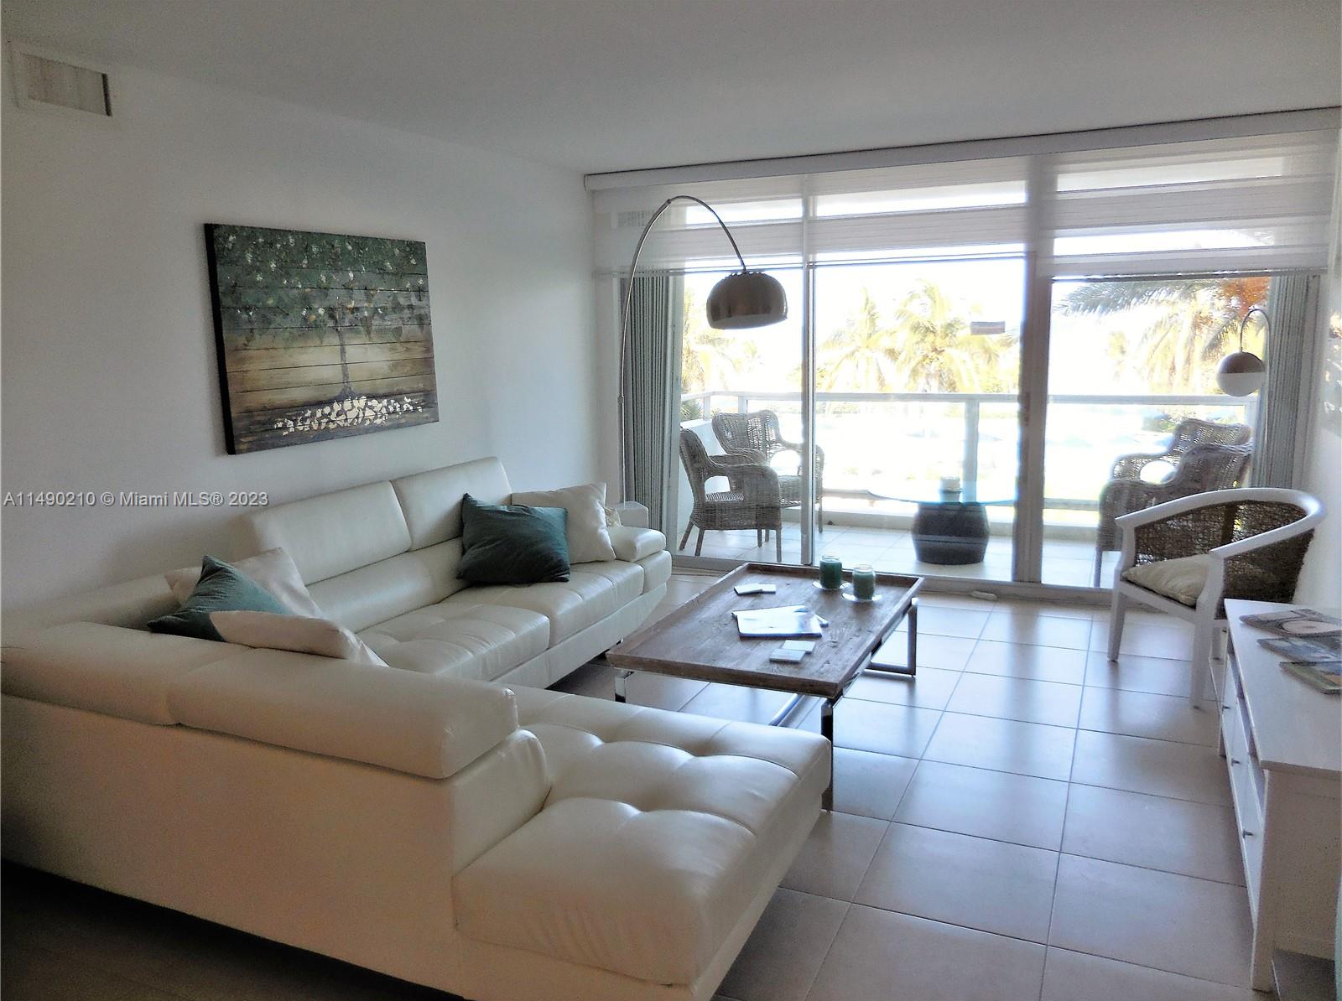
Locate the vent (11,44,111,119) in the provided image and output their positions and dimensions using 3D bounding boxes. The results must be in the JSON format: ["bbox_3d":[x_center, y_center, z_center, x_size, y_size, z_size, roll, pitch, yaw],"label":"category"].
[{"bbox_3d":[-2.049,-1.403,3.282,0.030,0.196,0.335,3,11,25],"label":"vent"}]

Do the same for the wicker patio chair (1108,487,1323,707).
[{"bbox_3d":[2.417,0.392,4.285,0.640,0.820,0.695,-2,10,-6],"label":"wicker patio chair"}]

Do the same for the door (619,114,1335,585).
[{"bbox_3d":[1.531,-0.722,5.793,3.937,2.489,0.120,3,11,25],"label":"door"}]

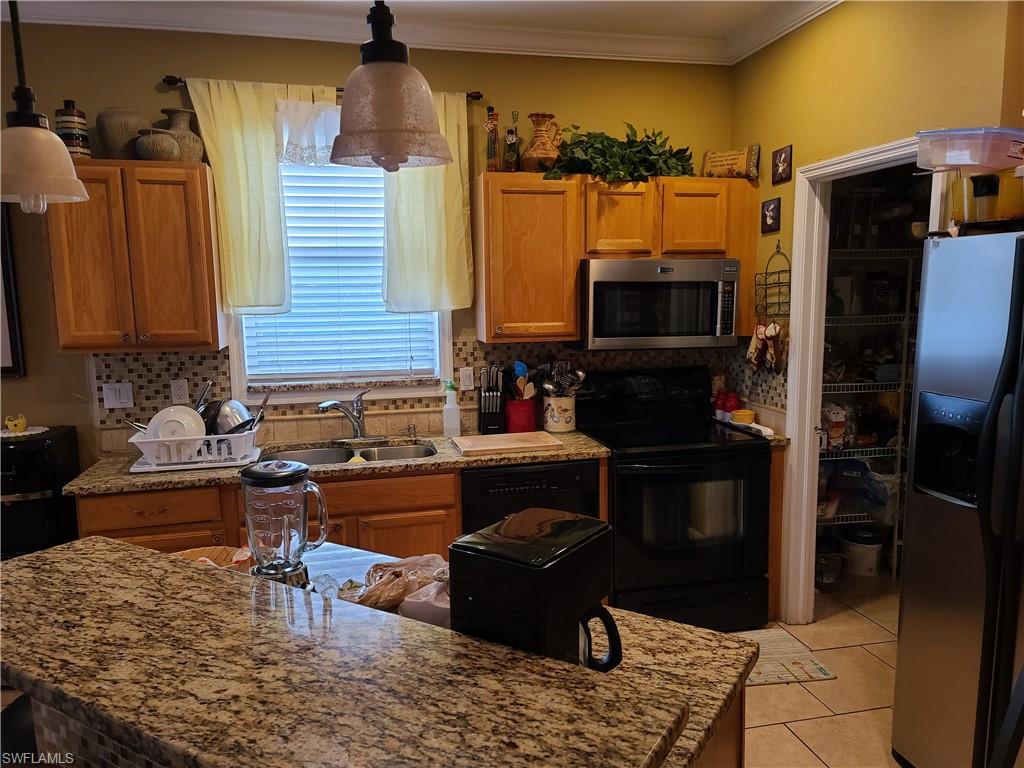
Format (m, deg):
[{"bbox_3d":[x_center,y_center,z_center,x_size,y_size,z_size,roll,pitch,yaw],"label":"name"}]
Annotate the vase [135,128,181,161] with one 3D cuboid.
[{"bbox_3d":[-1.478,-0.980,3.088,0.175,0.167,0.175,-2,7,-13],"label":"vase"}]

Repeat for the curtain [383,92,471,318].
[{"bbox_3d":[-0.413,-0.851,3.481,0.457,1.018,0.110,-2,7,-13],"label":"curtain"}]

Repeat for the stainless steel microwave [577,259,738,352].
[{"bbox_3d":[0.681,-0.398,3.676,0.757,0.415,0.405,-2,7,-13],"label":"stainless steel microwave"}]

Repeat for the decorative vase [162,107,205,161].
[{"bbox_3d":[-1.424,-1.048,3.196,0.172,0.273,0.172,-2,7,-13],"label":"decorative vase"}]

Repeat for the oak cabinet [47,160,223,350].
[{"bbox_3d":[-1.587,-0.527,3.170,0.615,0.769,0.310,-2,7,-13],"label":"oak cabinet"}]

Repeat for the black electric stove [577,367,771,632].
[{"bbox_3d":[0.746,0.547,3.651,0.761,1.195,0.680,-2,7,-13],"label":"black electric stove"}]

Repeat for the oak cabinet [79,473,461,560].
[{"bbox_3d":[-0.989,0.776,3.309,1.474,0.875,0.630,-2,7,-13],"label":"oak cabinet"}]

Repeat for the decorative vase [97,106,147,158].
[{"bbox_3d":[-1.649,-1.034,3.134,0.190,0.268,0.190,-2,7,-13],"label":"decorative vase"}]

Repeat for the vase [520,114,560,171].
[{"bbox_3d":[0.138,-1.127,3.511,0.196,0.307,0.180,-1,7,0],"label":"vase"}]

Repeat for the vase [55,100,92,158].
[{"bbox_3d":[-1.805,-1.030,3.071,0.138,0.280,0.138,-2,7,-13],"label":"vase"}]

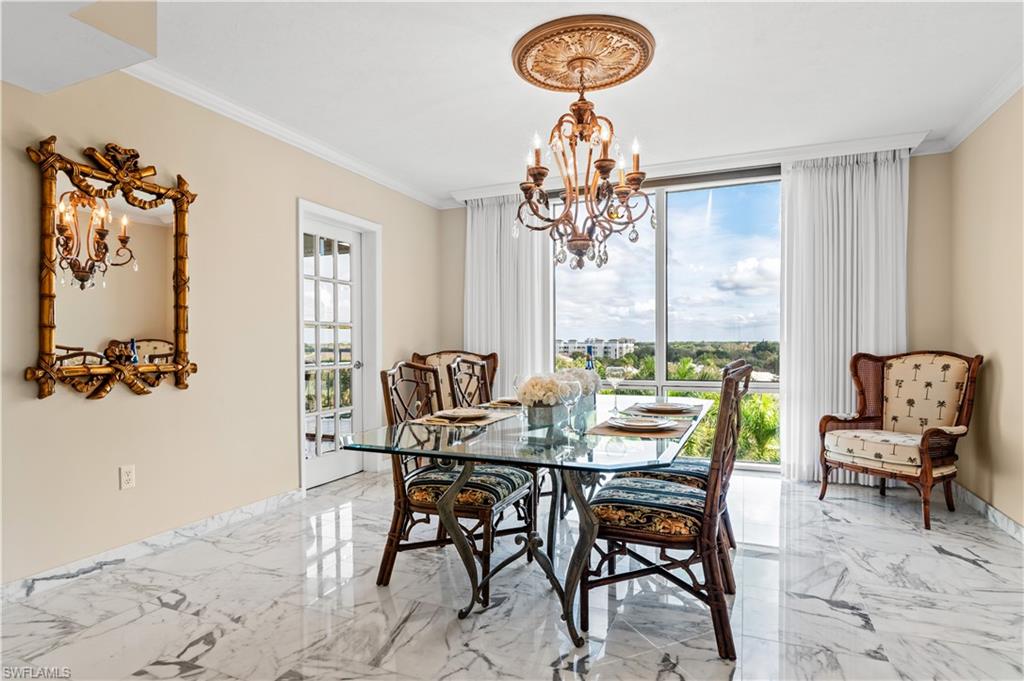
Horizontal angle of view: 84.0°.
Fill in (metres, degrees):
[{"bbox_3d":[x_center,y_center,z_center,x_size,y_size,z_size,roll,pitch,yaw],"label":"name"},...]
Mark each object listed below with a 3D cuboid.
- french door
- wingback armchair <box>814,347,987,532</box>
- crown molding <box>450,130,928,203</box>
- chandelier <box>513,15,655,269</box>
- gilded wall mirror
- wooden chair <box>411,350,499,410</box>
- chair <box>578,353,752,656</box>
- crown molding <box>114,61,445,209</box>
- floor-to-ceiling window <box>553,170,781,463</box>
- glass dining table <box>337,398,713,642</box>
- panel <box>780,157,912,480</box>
[{"bbox_3d":[-1.452,0.095,4.469,0.050,2.035,0.850,0,0,22],"label":"french door"},{"bbox_3d":[2.557,0.583,3.777,0.700,1.035,0.740,0,0,-27],"label":"wingback armchair"},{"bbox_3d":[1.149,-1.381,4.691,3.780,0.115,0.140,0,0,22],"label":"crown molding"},{"bbox_3d":[0.362,-0.901,2.835,0.690,1.085,0.690,0,0,22],"label":"chandelier"},{"bbox_3d":[-1.904,-0.323,2.790,0.075,1.140,0.790,-1,0,23],"label":"gilded wall mirror"},{"bbox_3d":[-0.490,0.605,5.050,0.770,1.030,0.760,0,0,-10],"label":"wooden chair"},{"bbox_3d":[0.638,0.596,2.308,0.630,1.005,0.585,0,0,22],"label":"chair"},{"bbox_3d":[-1.335,-1.369,4.175,0.090,0.090,3.330,-1,0,23],"label":"crown molding"},{"bbox_3d":[1.299,-0.153,4.946,1.980,2.450,0.100,-1,0,23],"label":"floor-to-ceiling window"},{"bbox_3d":[0.277,0.730,2.772,1.220,0.745,2.180,0,0,22],"label":"glass dining table"},{"bbox_3d":[2.482,-0.155,4.260,0.850,2.450,0.120,-1,0,23],"label":"panel"}]

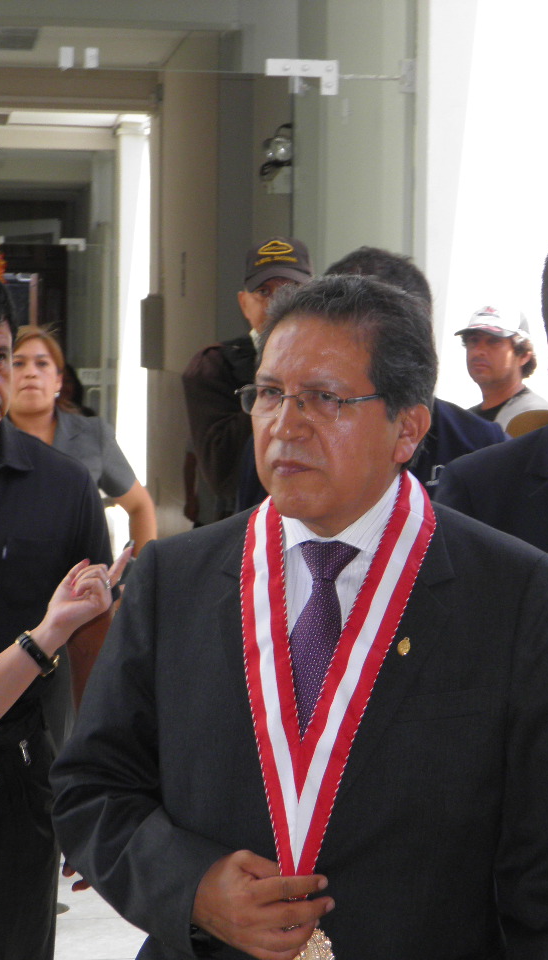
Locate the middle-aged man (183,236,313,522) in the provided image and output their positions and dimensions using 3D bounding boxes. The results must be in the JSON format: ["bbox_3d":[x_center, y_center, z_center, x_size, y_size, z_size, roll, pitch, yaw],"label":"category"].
[{"bbox_3d":[0.005,0.285,5.750,0.530,1.780,0.370,0,4,-13],"label":"middle-aged man"}]

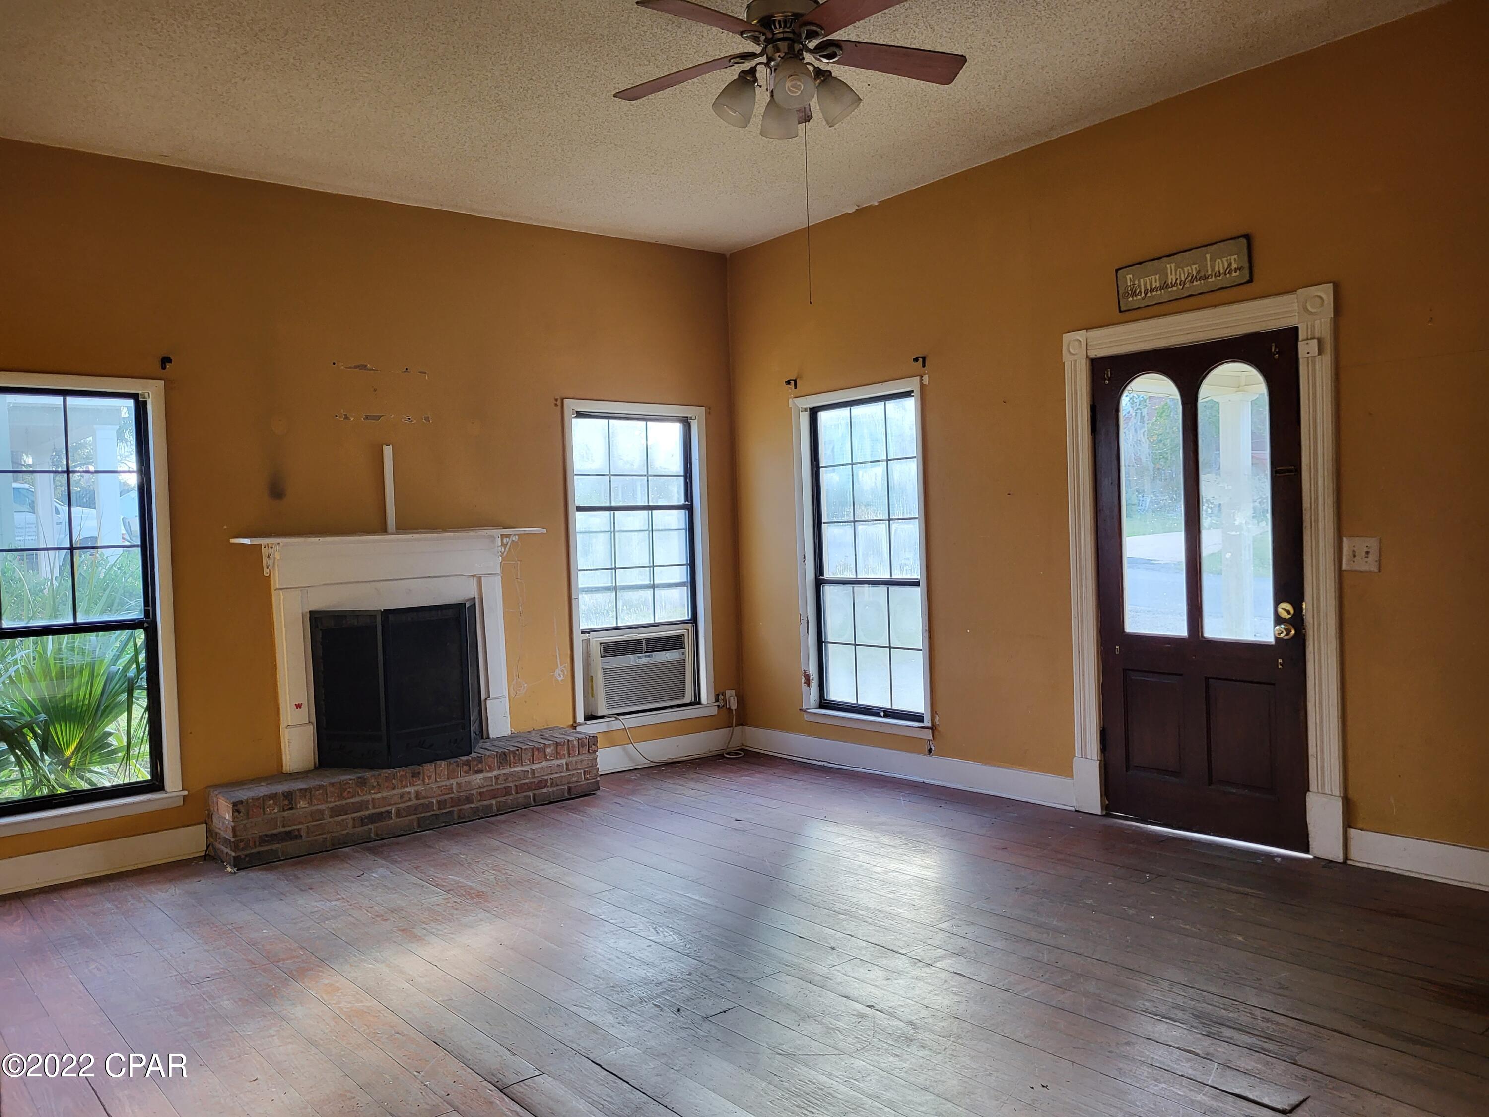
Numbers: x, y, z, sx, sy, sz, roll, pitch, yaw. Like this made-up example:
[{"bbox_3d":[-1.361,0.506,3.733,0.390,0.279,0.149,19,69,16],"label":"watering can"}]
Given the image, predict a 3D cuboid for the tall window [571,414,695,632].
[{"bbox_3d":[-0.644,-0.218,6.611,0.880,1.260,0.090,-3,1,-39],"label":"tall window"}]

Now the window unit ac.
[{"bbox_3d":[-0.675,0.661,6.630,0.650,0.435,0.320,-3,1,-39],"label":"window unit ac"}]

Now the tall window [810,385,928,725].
[{"bbox_3d":[0.681,-0.001,6.234,0.100,1.770,0.890,-3,1,-39],"label":"tall window"}]

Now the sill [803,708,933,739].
[{"bbox_3d":[0.681,0.908,6.218,0.110,0.085,1.020,-3,1,-39],"label":"sill"}]

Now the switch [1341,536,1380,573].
[{"bbox_3d":[2.298,-0.014,4.171,0.012,0.124,0.127,-3,1,-39],"label":"switch"}]

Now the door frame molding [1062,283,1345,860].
[{"bbox_3d":[1.885,0.062,4.703,0.100,2.190,1.195,-3,1,-39],"label":"door frame molding"}]

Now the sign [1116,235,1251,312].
[{"bbox_3d":[1.821,-1.184,4.677,0.018,0.190,0.595,-3,1,-39],"label":"sign"}]

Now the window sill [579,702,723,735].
[{"bbox_3d":[-0.566,0.943,6.601,1.020,0.085,0.110,-3,1,-39],"label":"window sill"}]

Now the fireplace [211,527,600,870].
[{"bbox_3d":[-1.616,0.583,5.462,1.830,1.420,0.420,-3,1,-39],"label":"fireplace"}]

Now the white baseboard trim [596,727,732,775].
[{"bbox_3d":[-0.469,1.149,6.654,1.200,0.153,0.025,-3,1,-39],"label":"white baseboard trim"}]

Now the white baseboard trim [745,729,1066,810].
[{"bbox_3d":[0.756,1.112,6.107,0.025,0.153,2.400,-3,1,-39],"label":"white baseboard trim"}]

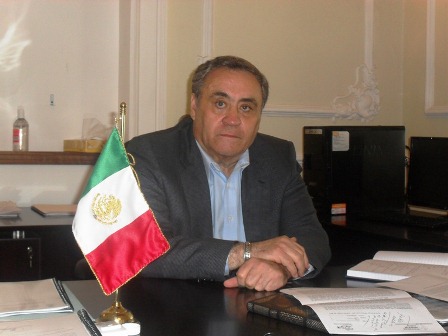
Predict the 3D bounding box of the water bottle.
[{"bbox_3d":[-0.895,-0.173,3.250,0.068,0.198,0.068,1,3,0],"label":"water bottle"}]

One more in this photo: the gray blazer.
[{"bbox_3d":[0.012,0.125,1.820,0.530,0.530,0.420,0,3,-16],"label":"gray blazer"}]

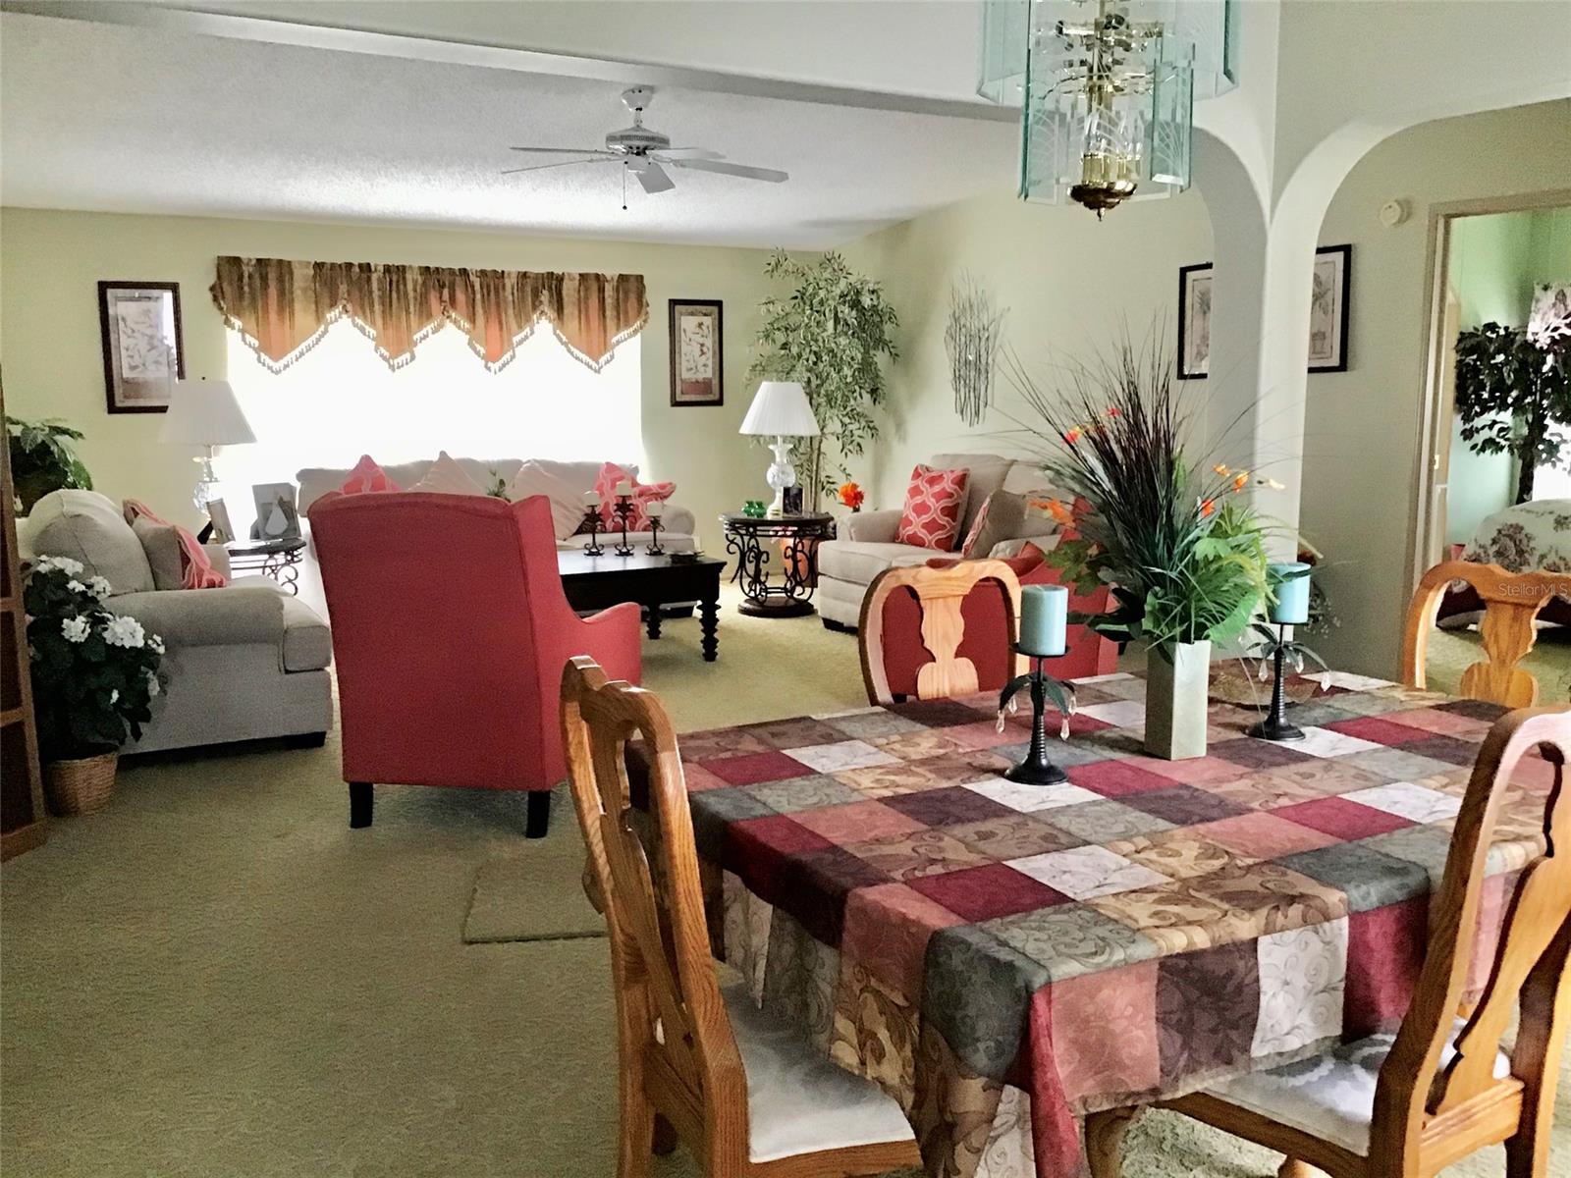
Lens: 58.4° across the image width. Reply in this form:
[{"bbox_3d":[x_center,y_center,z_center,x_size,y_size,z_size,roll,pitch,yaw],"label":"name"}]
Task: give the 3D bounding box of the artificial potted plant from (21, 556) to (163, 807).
[{"bbox_3d":[-2.275,0.305,4.660,0.420,0.822,0.420,-4,9,-28],"label":"artificial potted plant"}]

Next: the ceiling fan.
[{"bbox_3d":[-0.607,-1.917,5.862,1.310,0.340,1.310,-4,9,-28],"label":"ceiling fan"}]

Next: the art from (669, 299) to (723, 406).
[{"bbox_3d":[-0.611,-1.602,9.586,0.401,0.720,0.035,-4,9,-28],"label":"art"}]

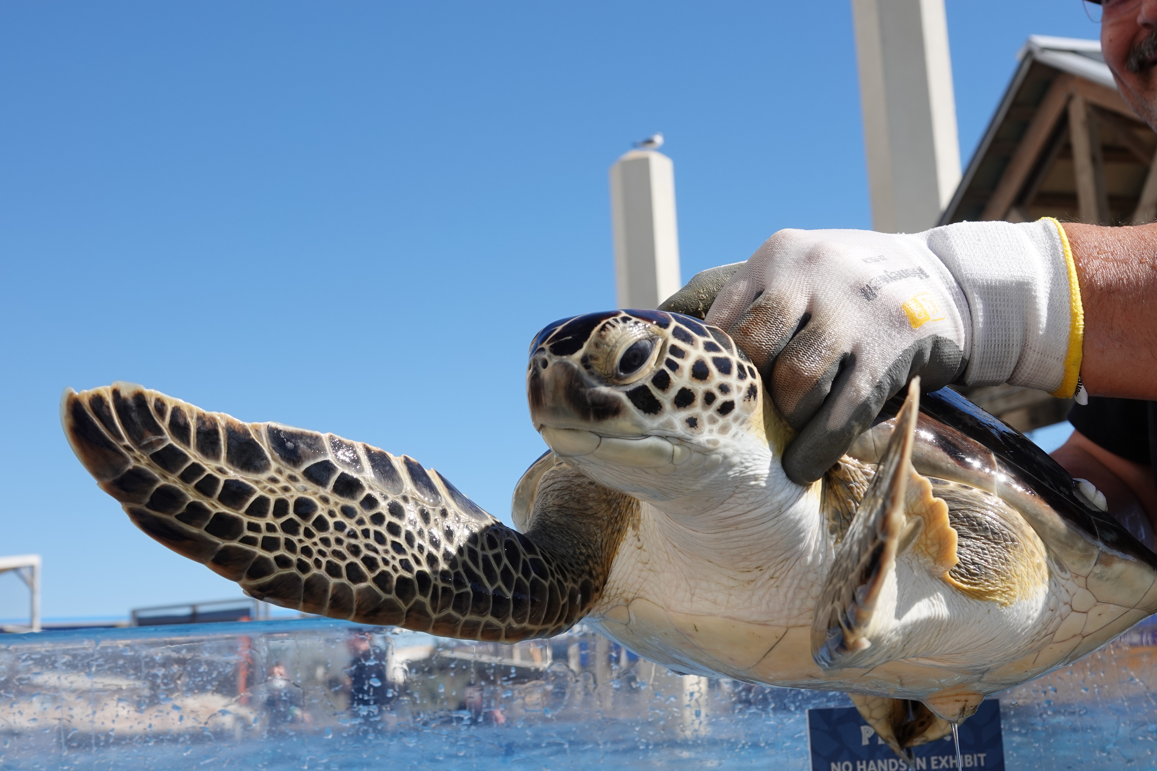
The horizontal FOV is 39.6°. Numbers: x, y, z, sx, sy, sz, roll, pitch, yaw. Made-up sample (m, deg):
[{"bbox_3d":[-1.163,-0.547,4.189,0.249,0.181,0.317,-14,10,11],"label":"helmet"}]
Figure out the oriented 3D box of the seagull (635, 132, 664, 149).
[{"bbox_3d":[0.856,-2.958,19.500,0.380,0.210,0.140,-9,-12,27],"label":"seagull"}]

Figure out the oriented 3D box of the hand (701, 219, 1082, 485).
[{"bbox_3d":[0.132,-0.014,0.700,0.165,0.115,0.110,-2,-11,-6],"label":"hand"}]

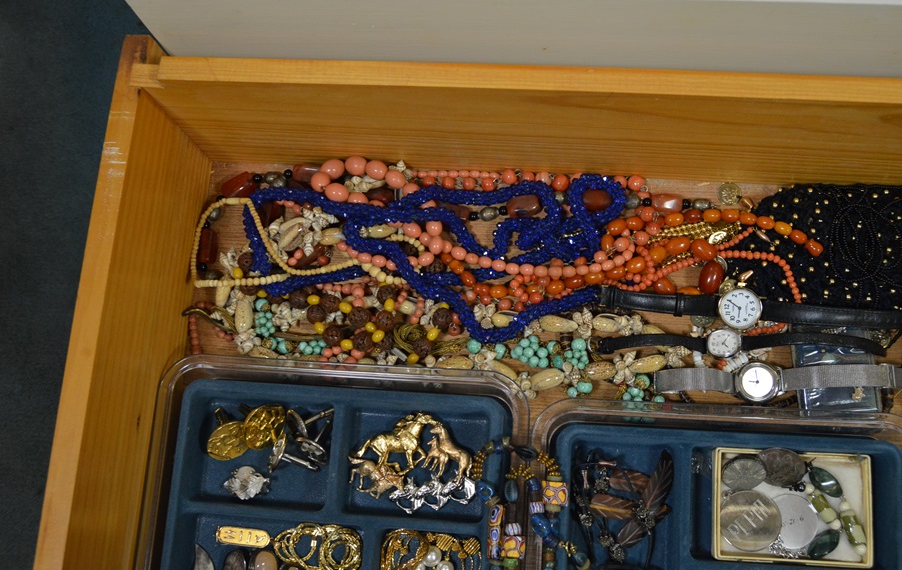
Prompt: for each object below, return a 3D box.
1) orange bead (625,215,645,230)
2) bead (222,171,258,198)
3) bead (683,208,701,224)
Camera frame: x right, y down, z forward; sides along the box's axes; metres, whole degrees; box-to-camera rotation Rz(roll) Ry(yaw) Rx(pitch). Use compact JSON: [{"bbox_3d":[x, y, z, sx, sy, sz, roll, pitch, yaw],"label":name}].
[{"bbox_3d":[0.108,-0.036,0.570,0.011,0.008,0.008,5,77,7],"label":"orange bead"},{"bbox_3d":[-0.131,-0.061,0.603,0.022,0.012,0.012,-29,76,-2],"label":"bead"},{"bbox_3d":[0.149,-0.043,0.602,0.011,0.009,0.009,3,77,7],"label":"bead"}]

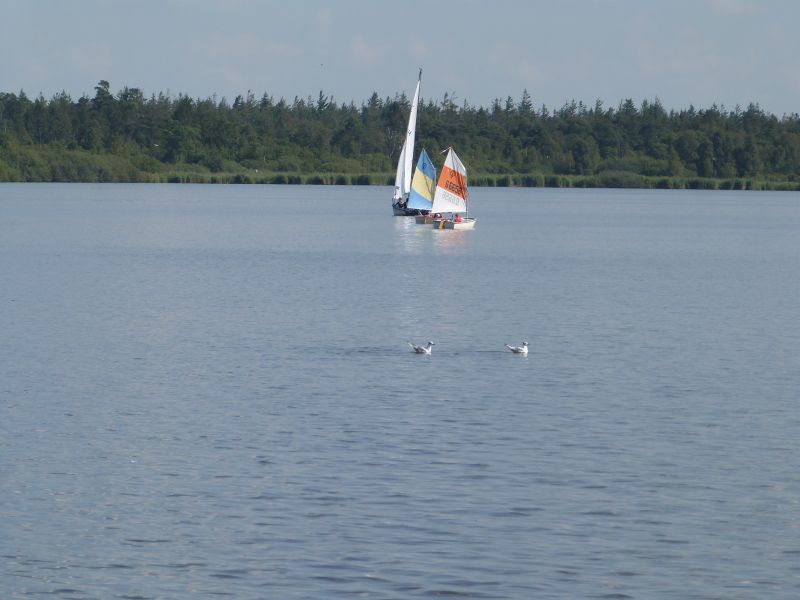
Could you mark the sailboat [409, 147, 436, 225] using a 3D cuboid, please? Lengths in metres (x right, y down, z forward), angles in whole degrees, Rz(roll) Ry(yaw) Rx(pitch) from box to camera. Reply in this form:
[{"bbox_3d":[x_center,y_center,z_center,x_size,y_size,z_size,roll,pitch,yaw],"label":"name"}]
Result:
[{"bbox_3d":[1.413,-5.013,270.500,1.250,3.340,2.450,1,1,17],"label":"sailboat"}]

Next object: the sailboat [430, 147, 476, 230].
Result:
[{"bbox_3d":[2.239,-4.519,248.000,1.250,3.340,2.450,1,1,28],"label":"sailboat"}]

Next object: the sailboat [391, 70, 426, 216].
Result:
[{"bbox_3d":[0.605,-8.281,322.000,2.150,7.750,6.400,0,1,8],"label":"sailboat"}]

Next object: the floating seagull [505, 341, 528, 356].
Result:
[{"bbox_3d":[1.547,0.628,80.500,0.345,0.148,0.130,0,1,0],"label":"floating seagull"}]

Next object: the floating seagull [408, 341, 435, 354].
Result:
[{"bbox_3d":[0.288,0.624,80.500,0.360,0.153,0.130,0,1,0],"label":"floating seagull"}]

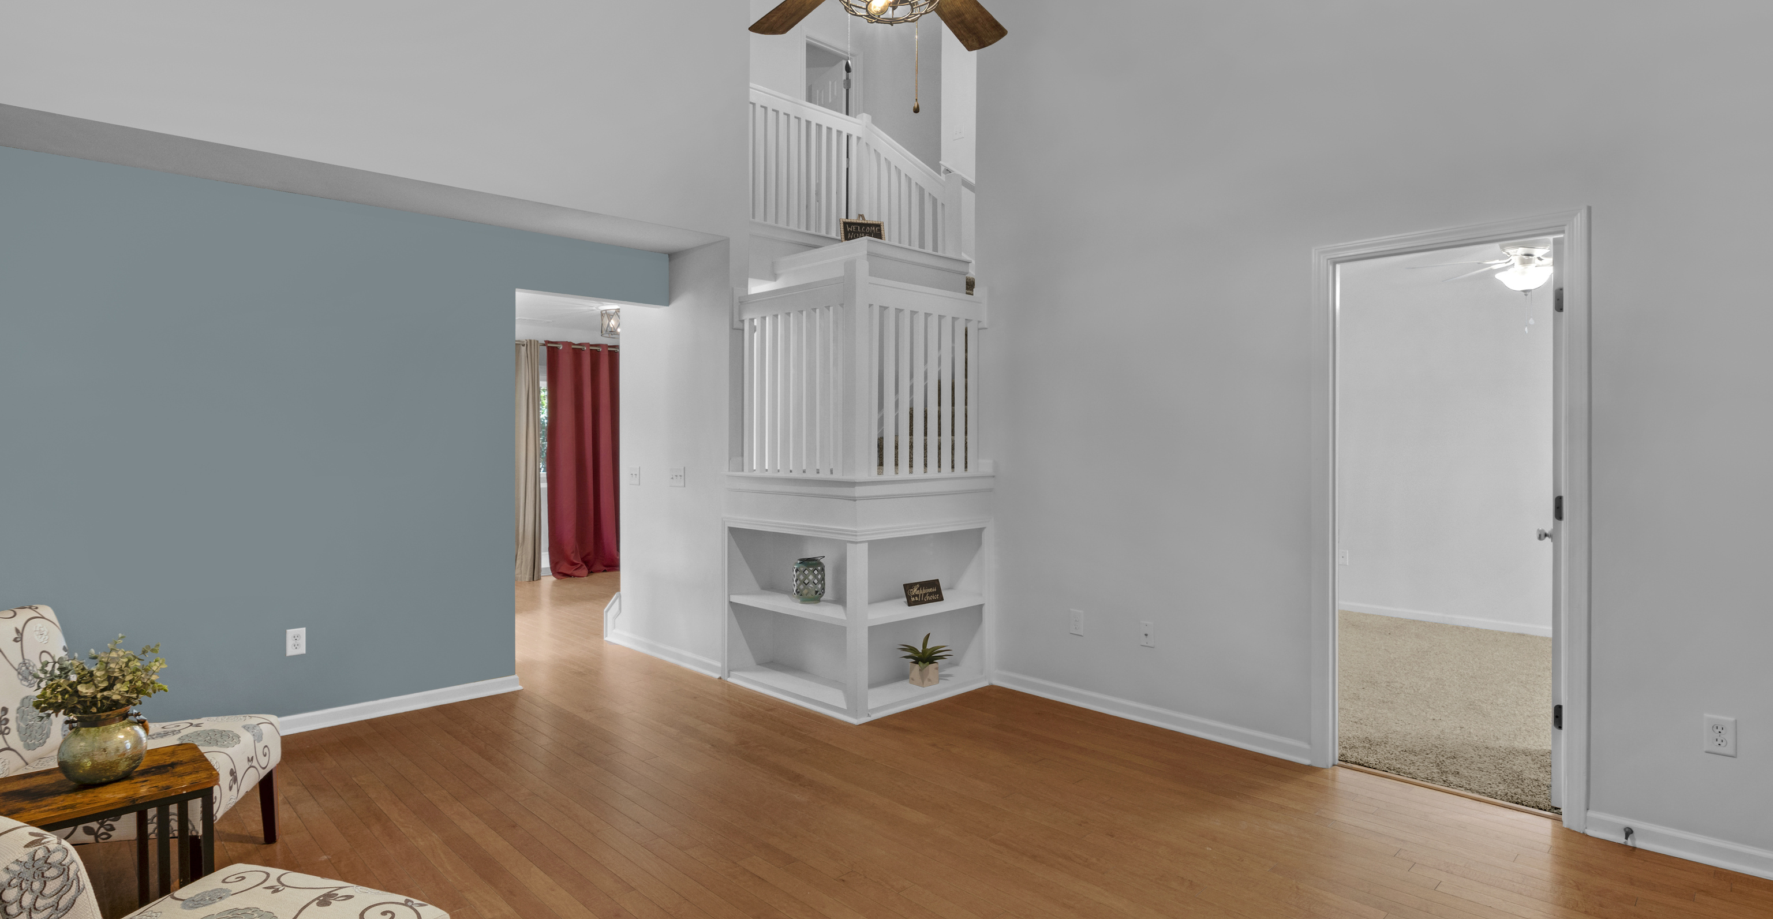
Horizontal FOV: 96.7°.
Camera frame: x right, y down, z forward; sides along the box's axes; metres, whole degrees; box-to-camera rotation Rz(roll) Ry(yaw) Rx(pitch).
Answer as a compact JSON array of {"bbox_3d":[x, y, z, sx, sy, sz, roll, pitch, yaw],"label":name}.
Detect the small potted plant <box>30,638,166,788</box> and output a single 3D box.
[{"bbox_3d":[-1.745,0.545,1.755,0.235,0.320,0.235,1,2,45],"label":"small potted plant"}]

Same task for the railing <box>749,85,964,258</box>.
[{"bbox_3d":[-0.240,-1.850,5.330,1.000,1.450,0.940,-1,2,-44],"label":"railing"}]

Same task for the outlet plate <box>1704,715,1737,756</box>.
[{"bbox_3d":[2.563,0.850,2.420,0.072,0.117,0.012,1,2,42],"label":"outlet plate"}]

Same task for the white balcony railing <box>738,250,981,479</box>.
[{"bbox_3d":[-0.143,-0.440,4.260,0.890,1.030,0.920,-1,2,-44],"label":"white balcony railing"}]

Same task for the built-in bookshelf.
[{"bbox_3d":[-0.164,0.775,4.270,0.950,0.880,1.050,-1,2,-44],"label":"built-in bookshelf"}]

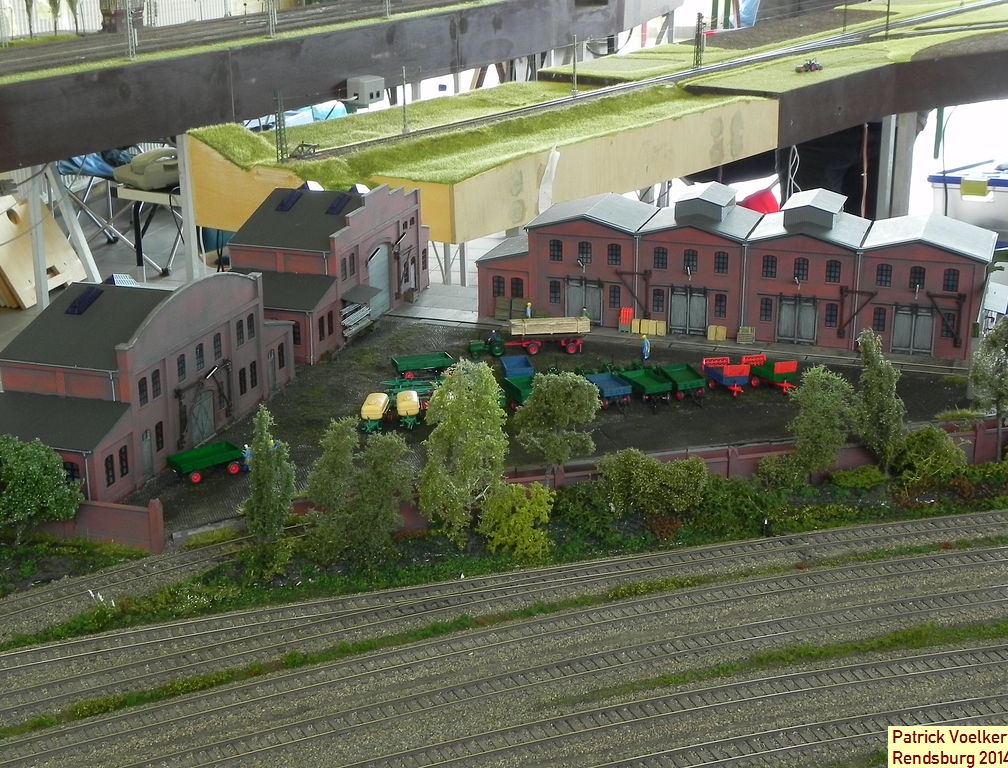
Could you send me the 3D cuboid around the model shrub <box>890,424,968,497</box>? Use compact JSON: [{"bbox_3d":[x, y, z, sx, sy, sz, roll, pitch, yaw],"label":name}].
[{"bbox_3d":[0.301,0.050,1.217,0.051,0.043,0.045,0,18,0],"label":"model shrub"}]

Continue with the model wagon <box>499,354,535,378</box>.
[{"bbox_3d":[0.012,-0.009,1.412,0.024,0.018,0.038,-3,19,-9],"label":"model wagon"}]

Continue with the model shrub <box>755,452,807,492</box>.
[{"bbox_3d":[0.195,0.061,1.213,0.035,0.026,0.031,0,18,0],"label":"model shrub"}]

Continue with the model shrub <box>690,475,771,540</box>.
[{"bbox_3d":[0.152,0.078,1.149,0.053,0.034,0.046,0,18,0],"label":"model shrub"}]

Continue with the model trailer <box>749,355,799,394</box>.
[{"bbox_3d":[0.216,-0.008,1.379,0.022,0.025,0.050,-14,23,-36],"label":"model trailer"}]

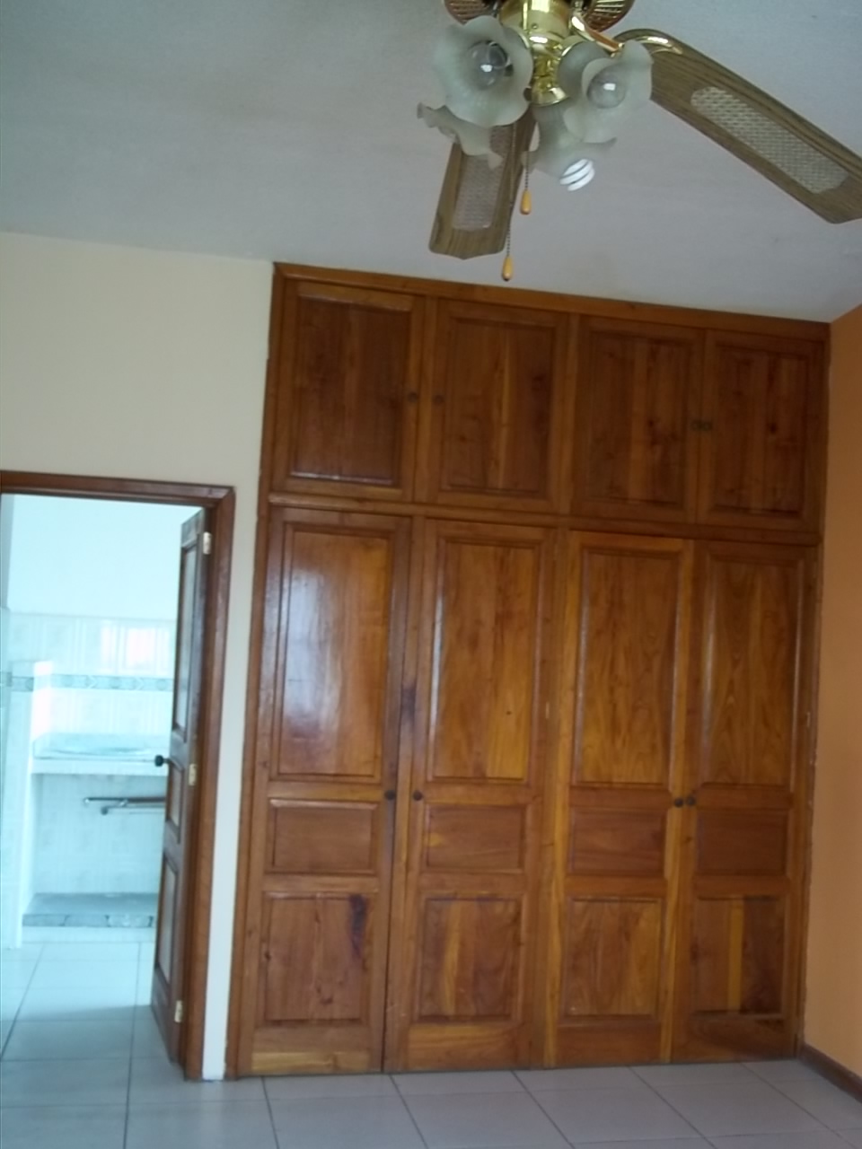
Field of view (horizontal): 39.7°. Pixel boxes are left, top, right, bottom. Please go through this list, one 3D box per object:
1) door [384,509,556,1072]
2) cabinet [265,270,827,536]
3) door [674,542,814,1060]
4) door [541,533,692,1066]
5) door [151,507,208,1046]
[{"bbox_3d":[0.147,0.791,4.329,0.525,1.951,0.040,4,-3,-12],"label":"door"},{"bbox_3d":[0.426,-0.613,4.685,2.173,0.840,0.500,4,-3,-12],"label":"cabinet"},{"bbox_3d":[1.189,0.856,4.560,0.496,1.951,0.040,4,-3,-12],"label":"door"},{"bbox_3d":[0.694,0.825,4.450,0.504,1.951,0.040,4,-3,-12],"label":"door"},{"bbox_3d":[-0.956,0.754,4.584,0.040,1.945,0.650,4,-3,-19],"label":"door"}]

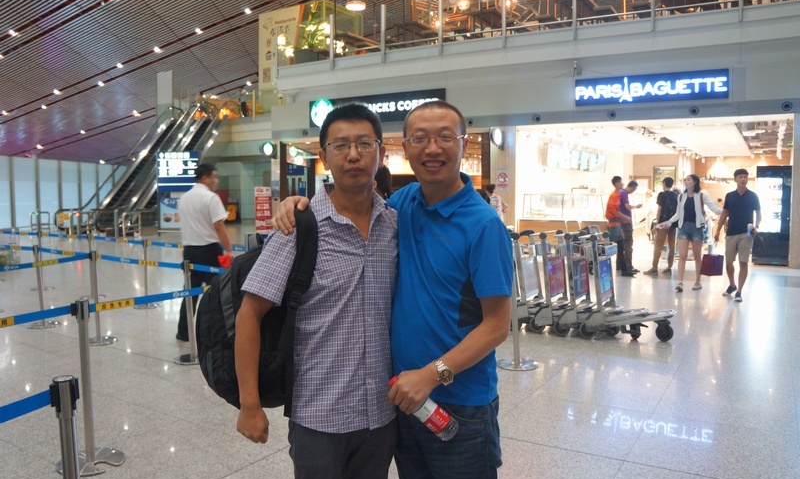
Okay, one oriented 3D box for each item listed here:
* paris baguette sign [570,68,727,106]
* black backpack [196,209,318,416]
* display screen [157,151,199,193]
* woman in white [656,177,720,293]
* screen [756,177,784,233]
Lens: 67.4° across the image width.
[{"bbox_3d":[5.525,-3.324,13.150,3.130,0.620,0.140,2,4,28],"label":"paris baguette sign"},{"bbox_3d":[-0.418,0.223,1.810,0.300,0.560,0.330,4,5,41],"label":"black backpack"},{"bbox_3d":[-7.439,-2.255,20.100,1.340,1.360,0.140,-1,4,-12],"label":"display screen"},{"bbox_3d":[4.305,-0.097,8.950,0.900,1.710,0.450,2,4,21],"label":"woman in white"},{"bbox_3d":[7.690,-0.706,12.450,0.480,1.140,0.080,2,4,28],"label":"screen"}]

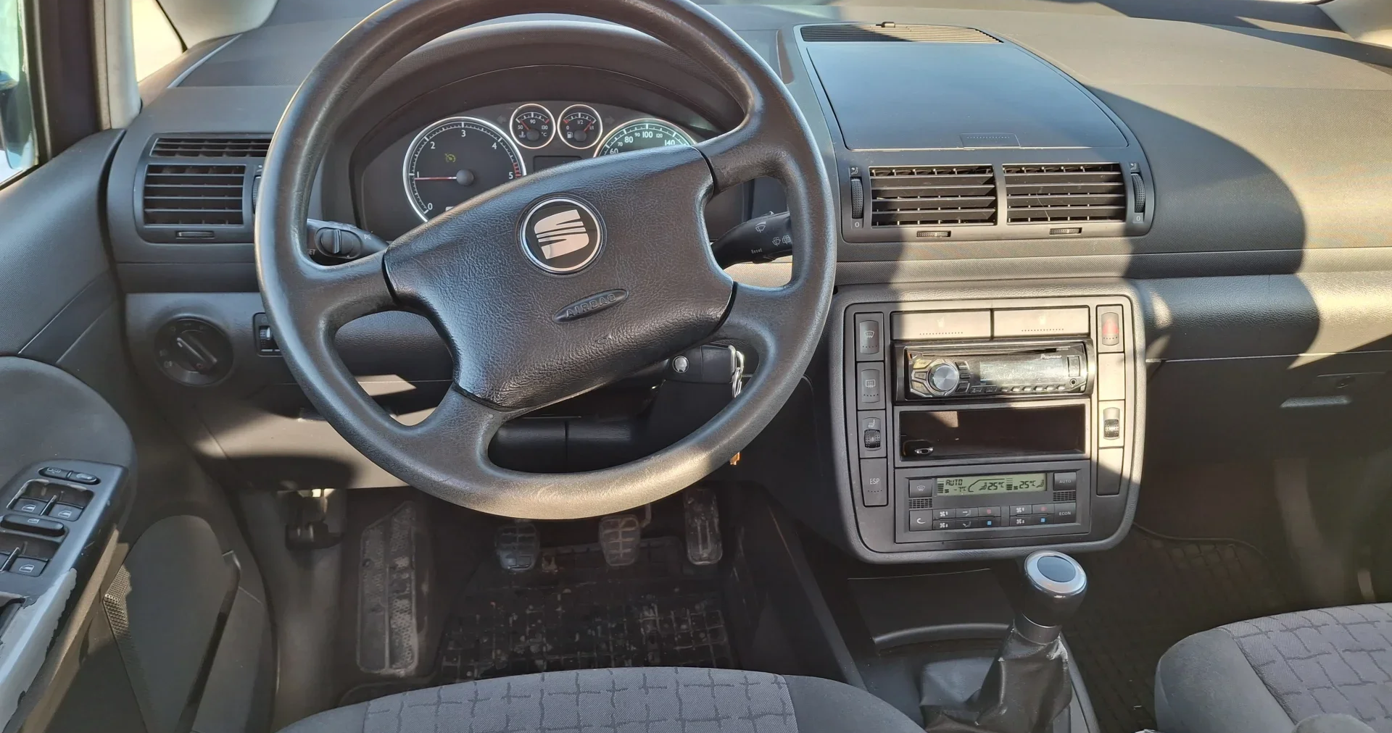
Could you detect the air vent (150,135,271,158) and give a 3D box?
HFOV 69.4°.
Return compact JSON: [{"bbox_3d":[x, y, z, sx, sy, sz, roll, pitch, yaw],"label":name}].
[{"bbox_3d":[-0.440,-0.203,0.931,0.118,0.028,0.020,-1,-9,-4],"label":"air vent"}]

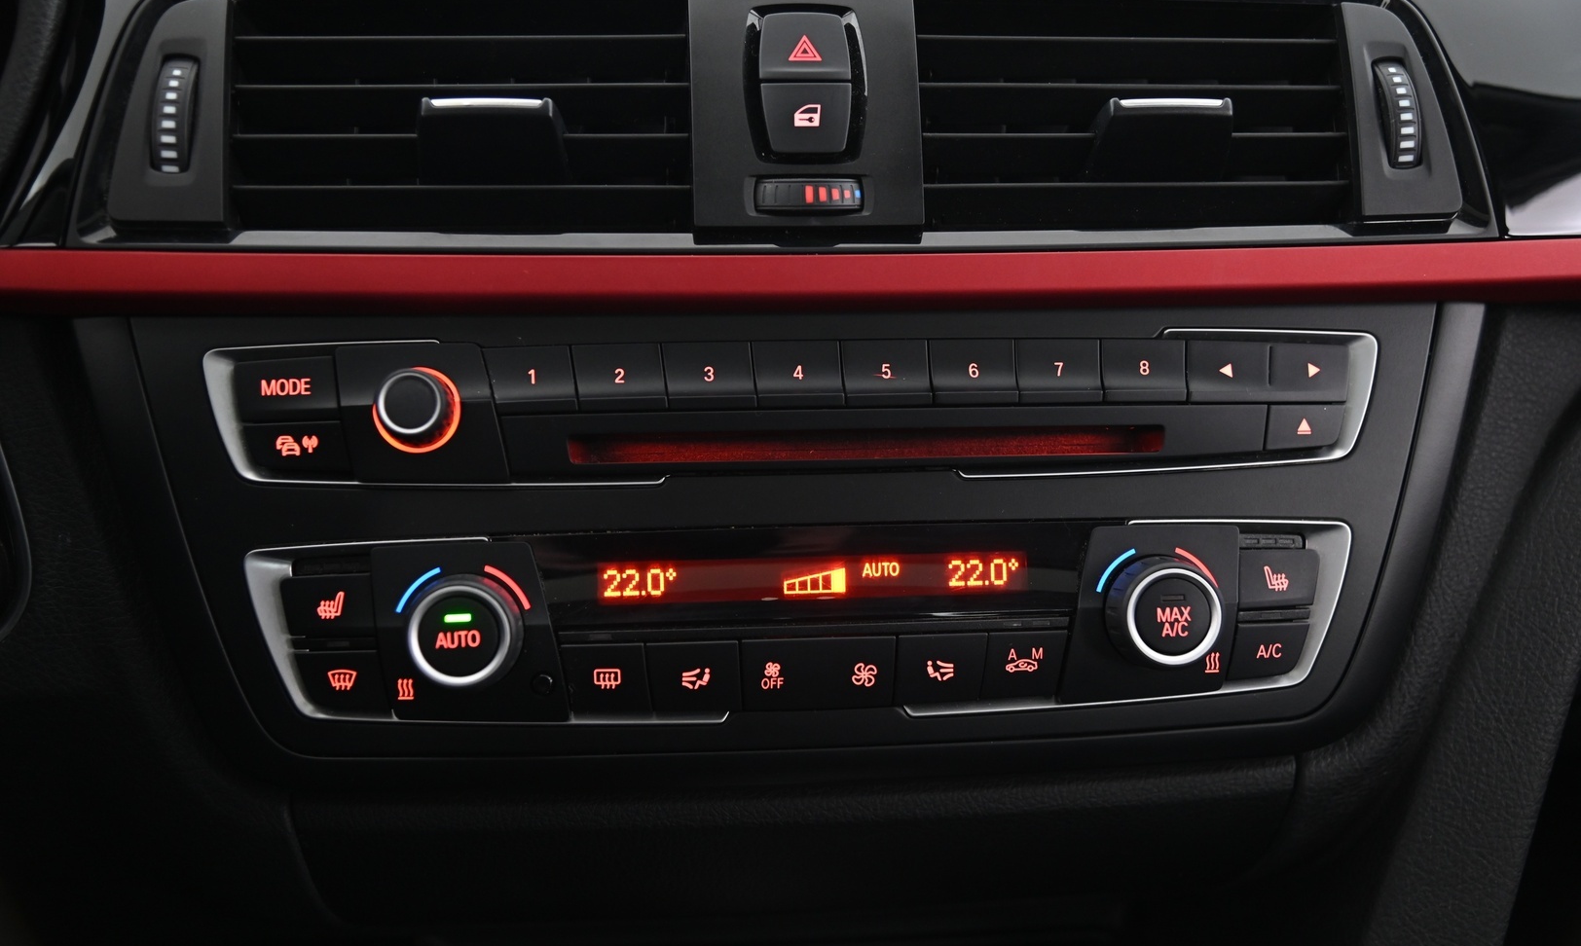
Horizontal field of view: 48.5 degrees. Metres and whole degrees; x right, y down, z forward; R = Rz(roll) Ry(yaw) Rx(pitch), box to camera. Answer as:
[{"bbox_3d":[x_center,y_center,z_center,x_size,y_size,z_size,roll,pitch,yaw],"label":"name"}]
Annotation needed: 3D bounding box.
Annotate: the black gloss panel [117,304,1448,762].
[{"bbox_3d":[0.004,0.010,0.370,0.276,0.089,0.030,-1,-2,-7],"label":"black gloss panel"}]

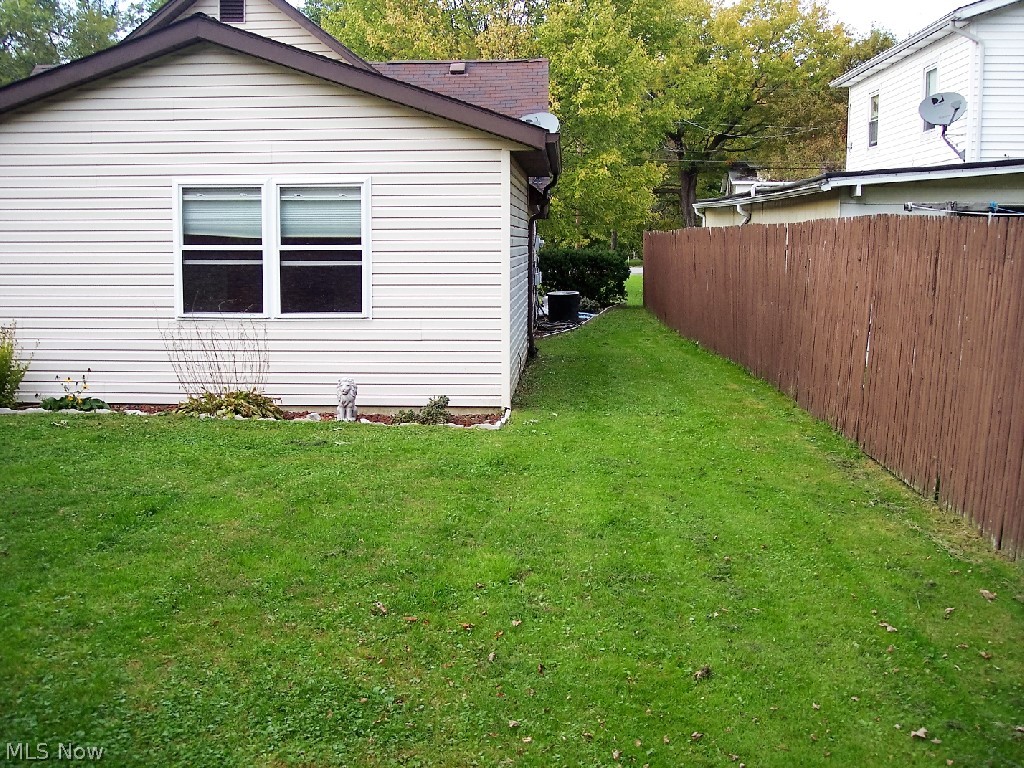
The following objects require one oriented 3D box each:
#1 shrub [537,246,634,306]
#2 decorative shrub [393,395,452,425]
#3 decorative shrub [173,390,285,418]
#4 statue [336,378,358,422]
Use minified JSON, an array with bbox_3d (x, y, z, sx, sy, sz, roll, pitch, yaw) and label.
[{"bbox_3d":[1.794,-2.780,29.329,2.363,1.408,1.400,0,7,3],"label":"shrub"},{"bbox_3d":[-0.832,0.239,10.757,0.534,0.246,0.420,0,7,3],"label":"decorative shrub"},{"bbox_3d":[-2.639,0.191,10.842,0.932,0.229,0.650,0,7,3],"label":"decorative shrub"},{"bbox_3d":[-1.536,0.151,10.792,0.179,0.393,0.230,0,7,-2],"label":"statue"}]

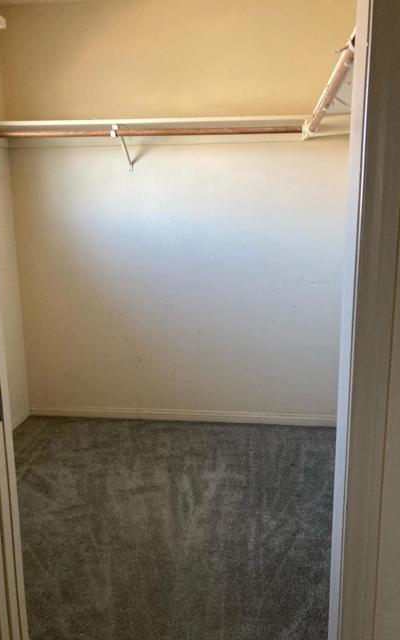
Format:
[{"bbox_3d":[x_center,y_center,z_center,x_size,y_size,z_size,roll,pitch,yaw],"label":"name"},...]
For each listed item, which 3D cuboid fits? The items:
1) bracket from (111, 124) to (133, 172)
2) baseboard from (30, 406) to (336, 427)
[{"bbox_3d":[-0.419,-0.931,2.832,0.030,0.230,0.330,1,12,6],"label":"bracket"},{"bbox_3d":[-0.115,0.607,3.283,2.010,0.077,0.016,1,12,6],"label":"baseboard"}]

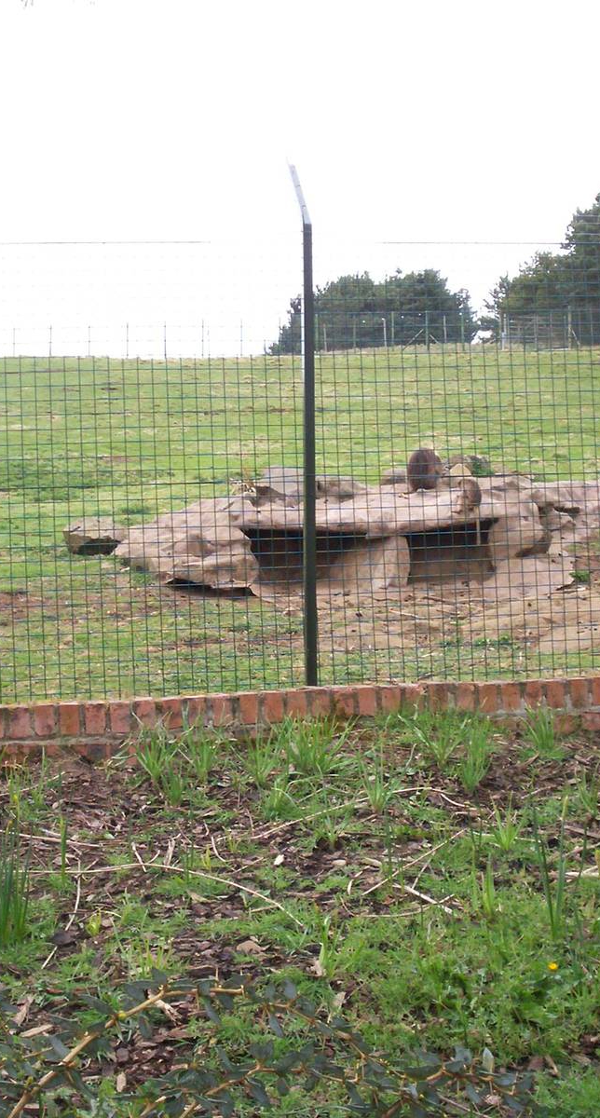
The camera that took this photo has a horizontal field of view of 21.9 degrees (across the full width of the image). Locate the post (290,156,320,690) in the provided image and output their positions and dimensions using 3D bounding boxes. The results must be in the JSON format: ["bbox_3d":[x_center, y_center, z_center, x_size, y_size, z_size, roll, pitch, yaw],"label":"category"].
[{"bbox_3d":[0.005,-0.512,5.611,0.042,1.920,0.335,0,-2,-10],"label":"post"}]

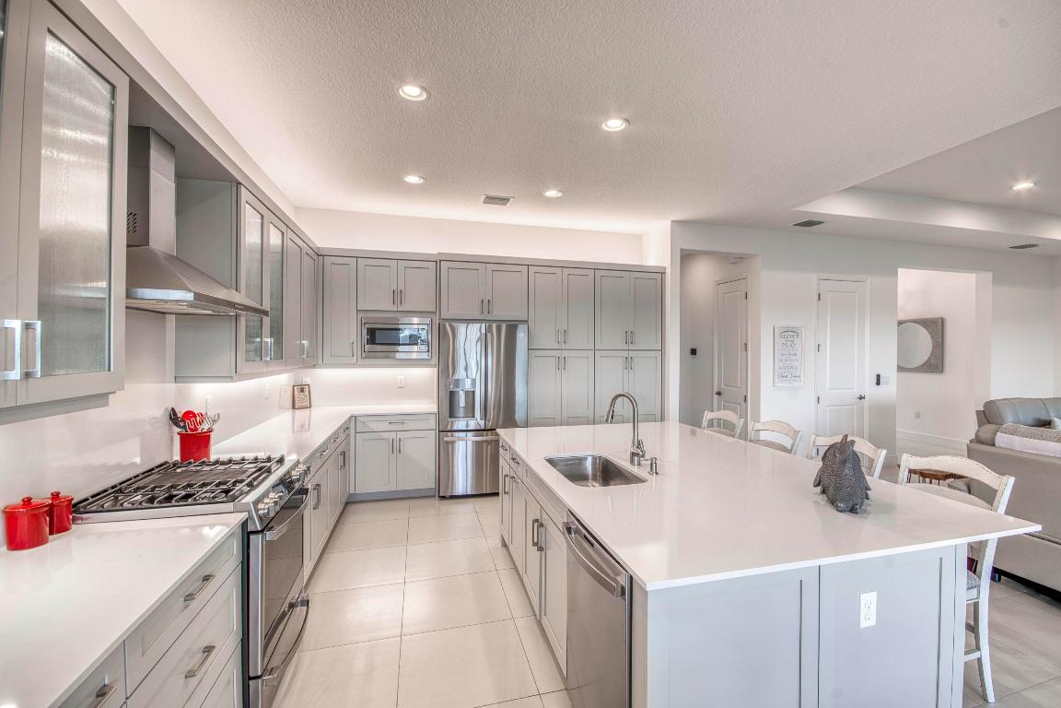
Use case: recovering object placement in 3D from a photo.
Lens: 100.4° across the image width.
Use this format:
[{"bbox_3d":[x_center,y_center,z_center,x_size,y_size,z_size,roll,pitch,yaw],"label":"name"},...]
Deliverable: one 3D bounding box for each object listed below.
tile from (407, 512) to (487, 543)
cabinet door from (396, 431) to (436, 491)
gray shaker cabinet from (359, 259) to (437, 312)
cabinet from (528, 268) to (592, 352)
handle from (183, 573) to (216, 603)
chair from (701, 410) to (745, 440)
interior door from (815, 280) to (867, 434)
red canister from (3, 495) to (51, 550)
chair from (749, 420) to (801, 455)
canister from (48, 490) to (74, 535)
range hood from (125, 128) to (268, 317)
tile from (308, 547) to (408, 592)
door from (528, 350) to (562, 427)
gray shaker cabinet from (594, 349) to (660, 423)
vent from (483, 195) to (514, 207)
[{"bbox_3d":[-0.746,1.506,3.855,0.620,0.010,0.597,0,0,-14],"label":"tile"},{"bbox_3d":[-1.167,1.082,4.525,0.388,0.605,0.022,0,1,-14],"label":"cabinet door"},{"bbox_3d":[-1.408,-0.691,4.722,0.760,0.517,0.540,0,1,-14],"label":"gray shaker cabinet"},{"bbox_3d":[0.280,-0.499,5.169,0.765,0.905,0.595,0,1,-14],"label":"cabinet"},{"bbox_3d":[-0.970,0.684,1.299,0.035,0.014,0.125,0,1,-14],"label":"handle"},{"bbox_3d":[1.383,0.991,3.675,0.520,1.030,0.460,0,1,-14],"label":"chair"},{"bbox_3d":[4.048,0.283,5.769,0.768,2.443,0.038,0,1,-14],"label":"interior door"},{"bbox_3d":[-1.613,0.536,1.419,0.101,0.150,0.101,0,0,-14],"label":"red canister"},{"bbox_3d":[1.558,1.023,3.243,0.570,1.000,0.450,0,1,-14],"label":"chair"},{"bbox_3d":[-1.592,0.526,1.484,0.095,0.128,0.095,0,1,-14],"label":"canister"},{"bbox_3d":[-1.512,-0.519,1.859,0.500,0.670,0.790,0,1,-14],"label":"range hood"},{"bbox_3d":[-1.206,1.520,3.150,0.607,0.010,0.600,0,1,-14],"label":"tile"},{"bbox_3d":[0.161,0.672,4.849,0.378,1.425,0.022,0,1,-14],"label":"door"},{"bbox_3d":[1.054,0.724,5.367,0.848,1.535,0.610,0,0,-14],"label":"gray shaker cabinet"},{"bbox_3d":[-0.338,-1.534,4.468,0.300,0.020,0.270,0,1,-14],"label":"vent"}]

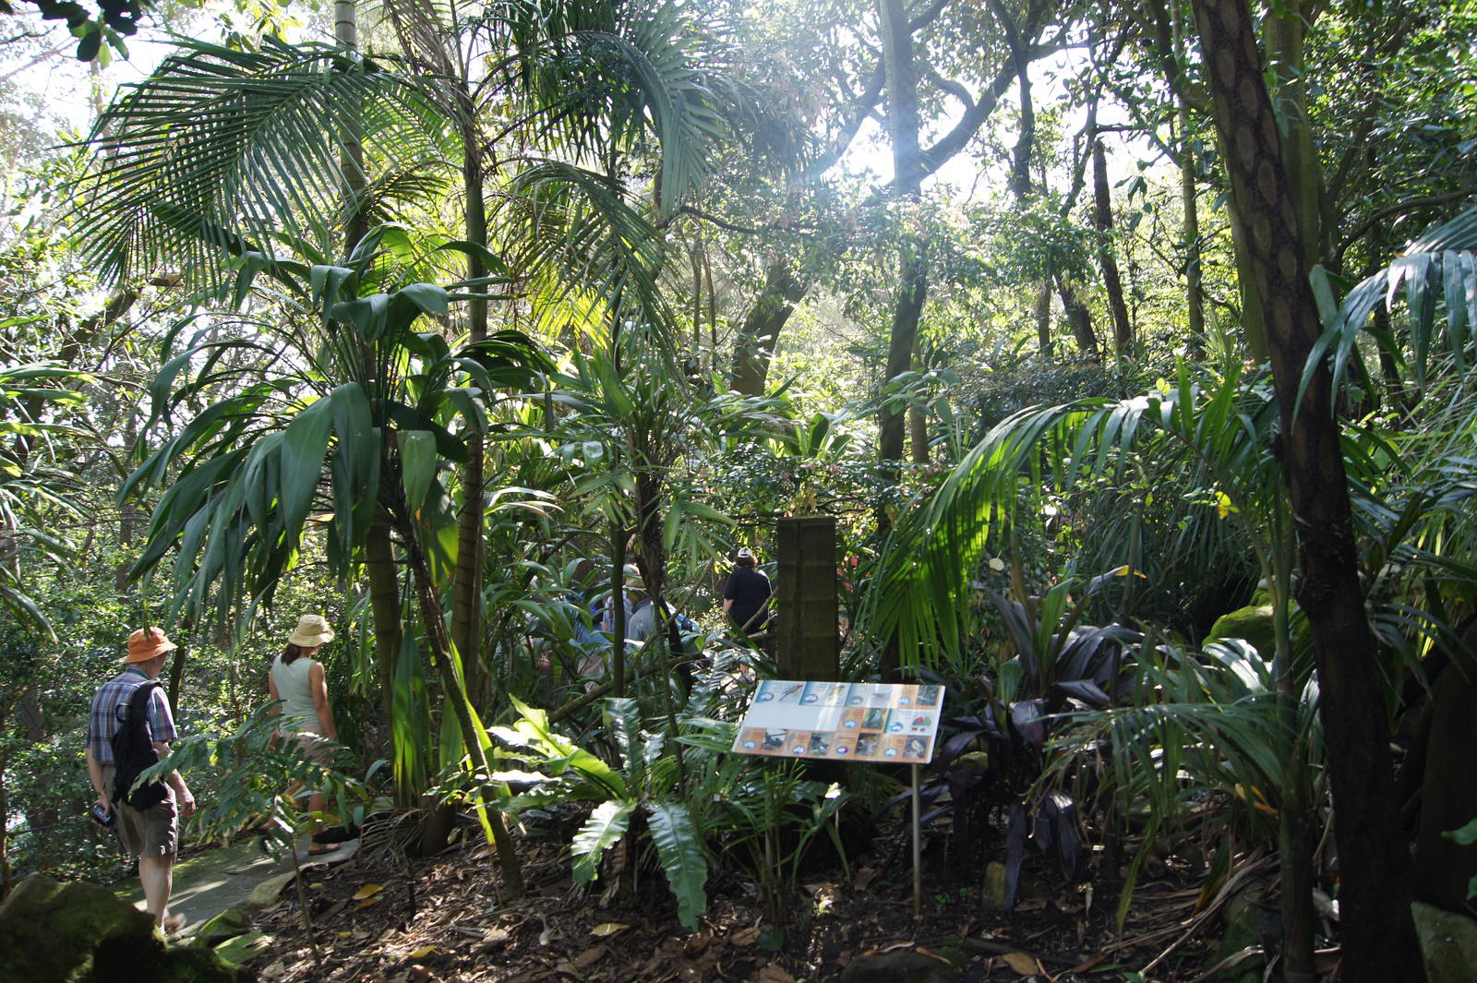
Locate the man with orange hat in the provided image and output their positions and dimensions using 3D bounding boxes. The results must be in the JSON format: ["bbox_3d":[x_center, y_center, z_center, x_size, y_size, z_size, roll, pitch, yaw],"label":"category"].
[{"bbox_3d":[-3.495,1.673,6.444,0.540,1.770,0.400,-1,-6,8],"label":"man with orange hat"}]

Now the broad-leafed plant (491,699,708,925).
[{"bbox_3d":[-0.603,1.383,4.800,0.900,0.880,0.860,0,-6,0],"label":"broad-leafed plant"}]

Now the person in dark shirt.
[{"bbox_3d":[0.094,1.430,11.919,0.560,1.680,0.360,0,-6,3],"label":"person in dark shirt"}]

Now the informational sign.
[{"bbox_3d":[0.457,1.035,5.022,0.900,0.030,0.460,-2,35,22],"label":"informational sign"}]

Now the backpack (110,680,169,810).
[{"bbox_3d":[-3.416,1.447,6.314,0.290,0.680,0.210,-1,-6,10],"label":"backpack"}]

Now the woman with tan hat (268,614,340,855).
[{"bbox_3d":[-3.058,1.705,7.795,0.440,1.670,0.440,-2,-6,22],"label":"woman with tan hat"}]

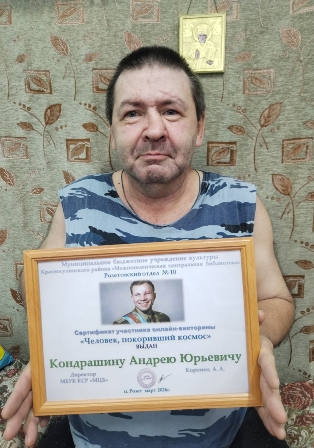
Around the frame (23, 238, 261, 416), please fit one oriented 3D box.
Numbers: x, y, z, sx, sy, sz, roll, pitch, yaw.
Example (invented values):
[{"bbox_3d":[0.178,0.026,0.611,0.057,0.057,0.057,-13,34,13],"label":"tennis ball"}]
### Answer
[{"bbox_3d":[-0.020,0.148,0.480,0.325,0.239,0.016,-3,1,2],"label":"frame"}]

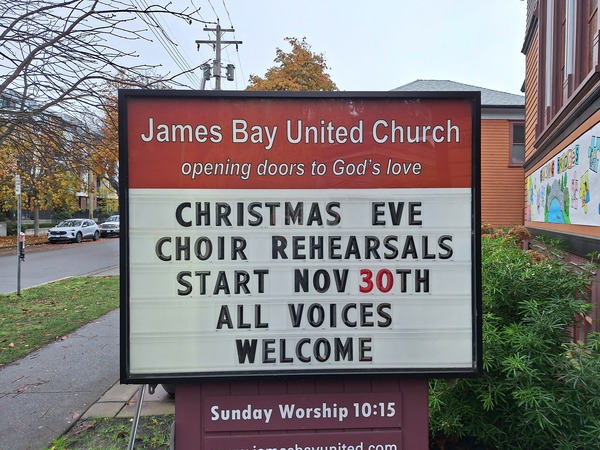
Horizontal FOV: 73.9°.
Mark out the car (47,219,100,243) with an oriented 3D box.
[{"bbox_3d":[-16.070,0.380,28.630,1.880,1.680,4.585,0,1,-3],"label":"car"}]

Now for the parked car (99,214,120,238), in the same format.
[{"bbox_3d":[-16.500,0.170,36.650,1.930,1.900,5.100,0,1,-3],"label":"parked car"}]

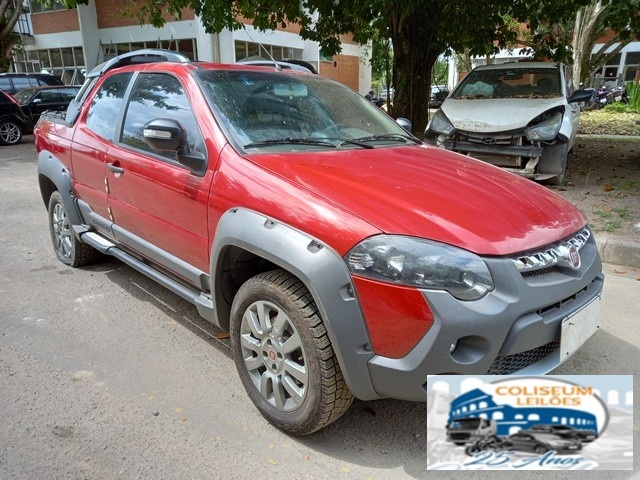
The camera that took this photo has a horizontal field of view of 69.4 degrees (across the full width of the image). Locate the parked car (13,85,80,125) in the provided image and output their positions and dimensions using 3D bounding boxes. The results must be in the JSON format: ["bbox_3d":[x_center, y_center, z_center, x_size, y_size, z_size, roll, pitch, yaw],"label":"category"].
[{"bbox_3d":[-8.942,-4.472,15.528,1.750,1.470,4.300,13,23,35],"label":"parked car"}]

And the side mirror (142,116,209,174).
[{"bbox_3d":[-0.646,-0.410,2.045,0.210,0.230,0.200,-13,20,-41],"label":"side mirror"}]

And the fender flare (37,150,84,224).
[{"bbox_3d":[-2.056,-0.413,3.638,0.140,0.550,1.000,-13,20,-41],"label":"fender flare"}]

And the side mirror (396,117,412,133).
[{"bbox_3d":[0.542,-0.708,3.159,0.210,0.230,0.200,-13,20,-41],"label":"side mirror"}]

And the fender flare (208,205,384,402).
[{"bbox_3d":[-0.139,0.186,1.650,0.150,0.560,0.930,-13,20,-41],"label":"fender flare"}]

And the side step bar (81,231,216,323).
[{"bbox_3d":[-1.064,0.145,2.687,0.140,0.115,1.780,-13,20,-41],"label":"side step bar"}]

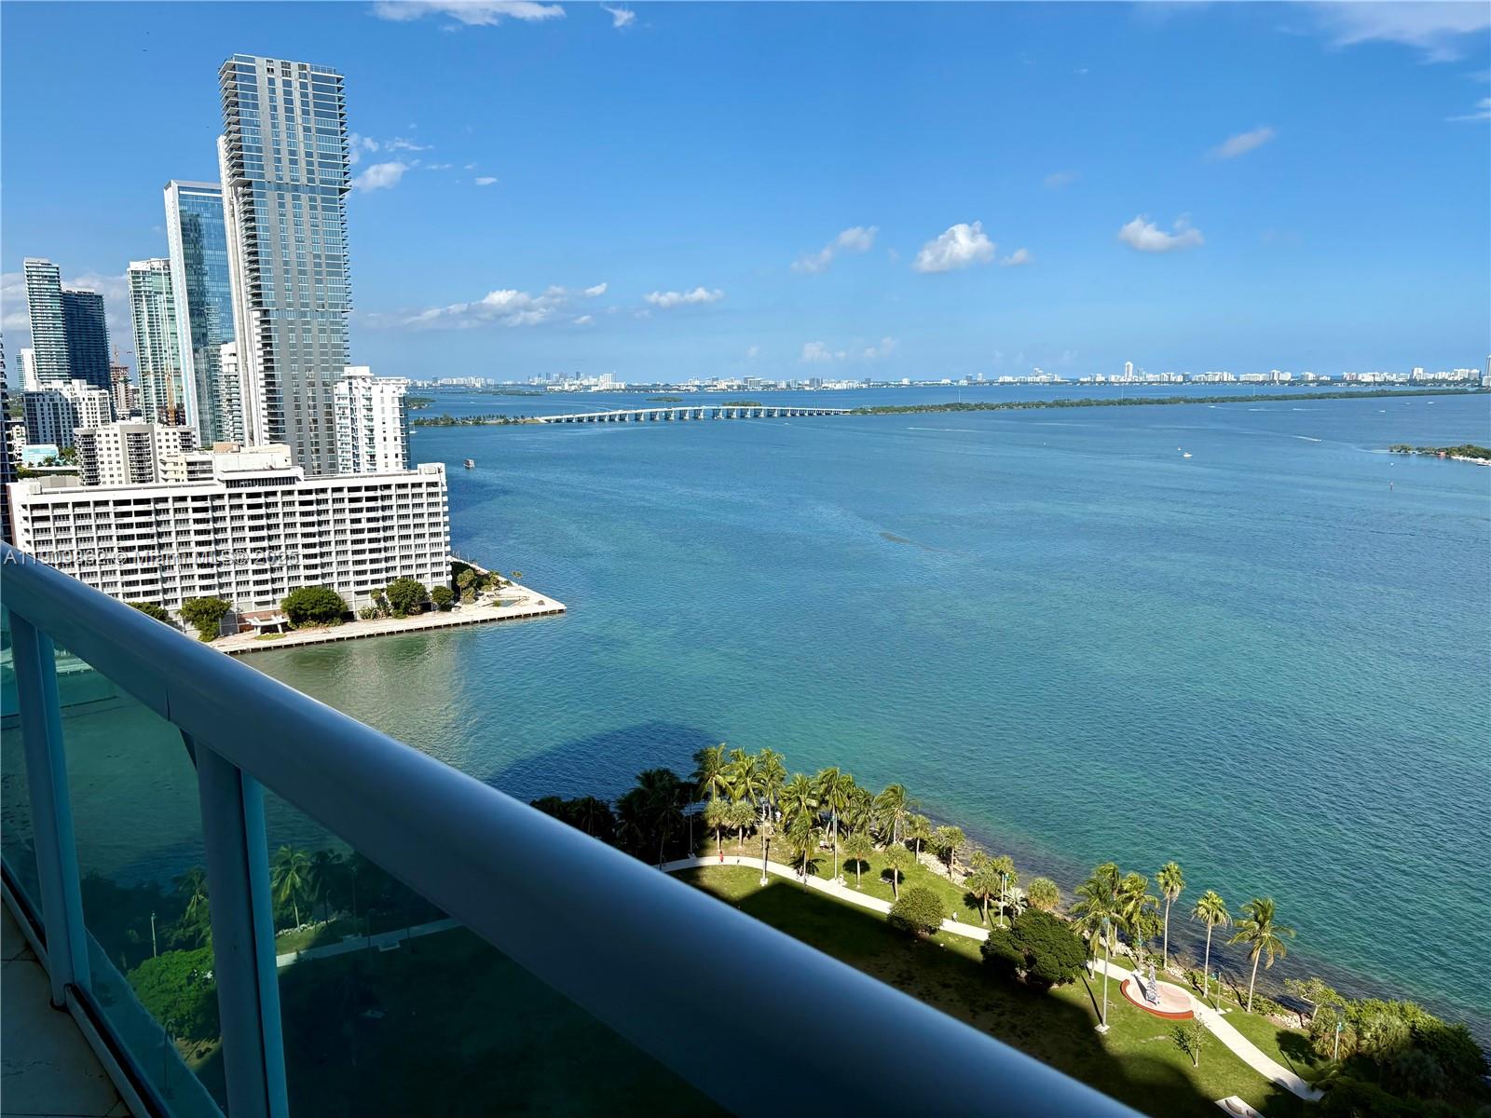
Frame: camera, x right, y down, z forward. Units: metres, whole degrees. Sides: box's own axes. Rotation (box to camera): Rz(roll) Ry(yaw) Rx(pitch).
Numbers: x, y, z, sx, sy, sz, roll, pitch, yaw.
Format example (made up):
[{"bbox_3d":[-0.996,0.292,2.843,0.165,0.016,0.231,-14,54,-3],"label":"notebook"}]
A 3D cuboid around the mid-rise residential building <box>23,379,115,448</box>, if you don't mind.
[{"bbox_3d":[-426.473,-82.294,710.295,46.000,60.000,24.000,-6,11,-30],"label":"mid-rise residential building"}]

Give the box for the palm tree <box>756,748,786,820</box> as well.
[{"bbox_3d":[3.937,35.241,170.930,4.790,12.870,4.790,0,9,1],"label":"palm tree"}]

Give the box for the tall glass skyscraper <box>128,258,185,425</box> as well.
[{"bbox_3d":[-521.971,-178.212,1010.982,46.000,174.603,28.000,-6,11,-30],"label":"tall glass skyscraper"}]

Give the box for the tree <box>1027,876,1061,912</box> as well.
[{"bbox_3d":[37.949,43.953,142.644,4.295,6.760,4.295,0,9,0],"label":"tree"}]

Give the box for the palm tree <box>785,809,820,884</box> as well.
[{"bbox_3d":[7.975,40.091,151.975,4.850,11.080,4.850,-1,9,0],"label":"palm tree"}]

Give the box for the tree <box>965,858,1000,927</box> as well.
[{"bbox_3d":[29.980,42.238,141.347,4.400,8.260,4.400,2,10,12],"label":"tree"}]

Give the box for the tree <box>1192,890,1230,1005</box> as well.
[{"bbox_3d":[51.710,43.388,125.093,4.520,12.430,4.520,-1,9,0],"label":"tree"}]

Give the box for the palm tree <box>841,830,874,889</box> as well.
[{"bbox_3d":[15.441,41.537,154.513,4.651,8.060,4.651,0,9,0],"label":"palm tree"}]

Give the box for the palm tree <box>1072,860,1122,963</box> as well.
[{"bbox_3d":[41.352,41.788,131.296,5.990,12.230,5.990,3,10,18],"label":"palm tree"}]

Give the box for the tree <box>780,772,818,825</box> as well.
[{"bbox_3d":[8.044,37.058,166.743,5.710,10.580,5.710,0,9,3],"label":"tree"}]

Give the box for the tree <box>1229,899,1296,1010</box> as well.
[{"bbox_3d":[56.438,43.678,123.113,7.268,13.300,7.268,0,9,0],"label":"tree"}]

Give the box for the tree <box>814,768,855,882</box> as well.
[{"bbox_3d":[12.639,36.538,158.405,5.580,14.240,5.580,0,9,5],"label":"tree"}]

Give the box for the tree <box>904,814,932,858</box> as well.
[{"bbox_3d":[24.793,40.472,160.976,4.120,7.030,4.120,-1,9,0],"label":"tree"}]

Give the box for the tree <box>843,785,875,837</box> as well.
[{"bbox_3d":[17.101,38.769,168.927,4.910,8.860,4.910,0,9,0],"label":"tree"}]

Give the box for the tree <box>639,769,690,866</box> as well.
[{"bbox_3d":[-11.302,36.703,156.545,6.810,14.900,6.810,-1,9,-4],"label":"tree"}]

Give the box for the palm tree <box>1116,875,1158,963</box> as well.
[{"bbox_3d":[46.092,42.891,131.971,5.050,11.270,5.050,-1,9,0],"label":"palm tree"}]

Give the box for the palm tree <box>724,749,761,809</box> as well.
[{"bbox_3d":[-0.089,35.994,175.888,6.180,11.490,6.180,-1,9,0],"label":"palm tree"}]

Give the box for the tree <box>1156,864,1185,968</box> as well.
[{"bbox_3d":[49.227,41.539,130.090,3.370,12.990,3.370,3,10,22],"label":"tree"}]

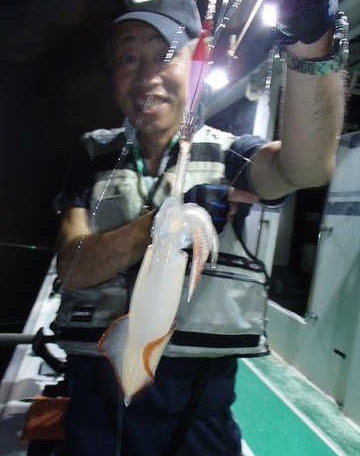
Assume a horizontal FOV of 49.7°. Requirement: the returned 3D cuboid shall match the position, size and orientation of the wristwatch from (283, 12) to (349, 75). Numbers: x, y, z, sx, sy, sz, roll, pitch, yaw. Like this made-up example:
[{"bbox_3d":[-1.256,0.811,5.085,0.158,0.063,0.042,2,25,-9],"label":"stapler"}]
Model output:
[{"bbox_3d":[0.147,-0.203,0.424,0.064,0.067,0.042,-13,-29,10],"label":"wristwatch"}]

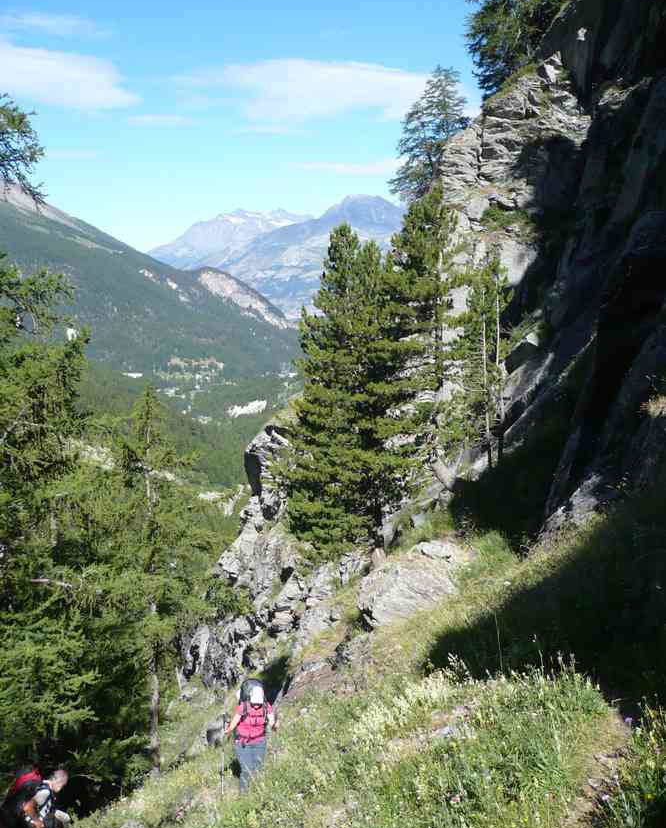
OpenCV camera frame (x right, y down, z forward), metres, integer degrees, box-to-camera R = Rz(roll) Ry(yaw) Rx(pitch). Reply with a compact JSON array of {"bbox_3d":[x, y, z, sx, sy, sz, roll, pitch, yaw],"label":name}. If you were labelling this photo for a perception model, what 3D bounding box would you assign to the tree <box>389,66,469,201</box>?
[{"bbox_3d":[4.999,-14.387,46.574,4.190,7.000,3.980,0,7,0],"label":"tree"}]

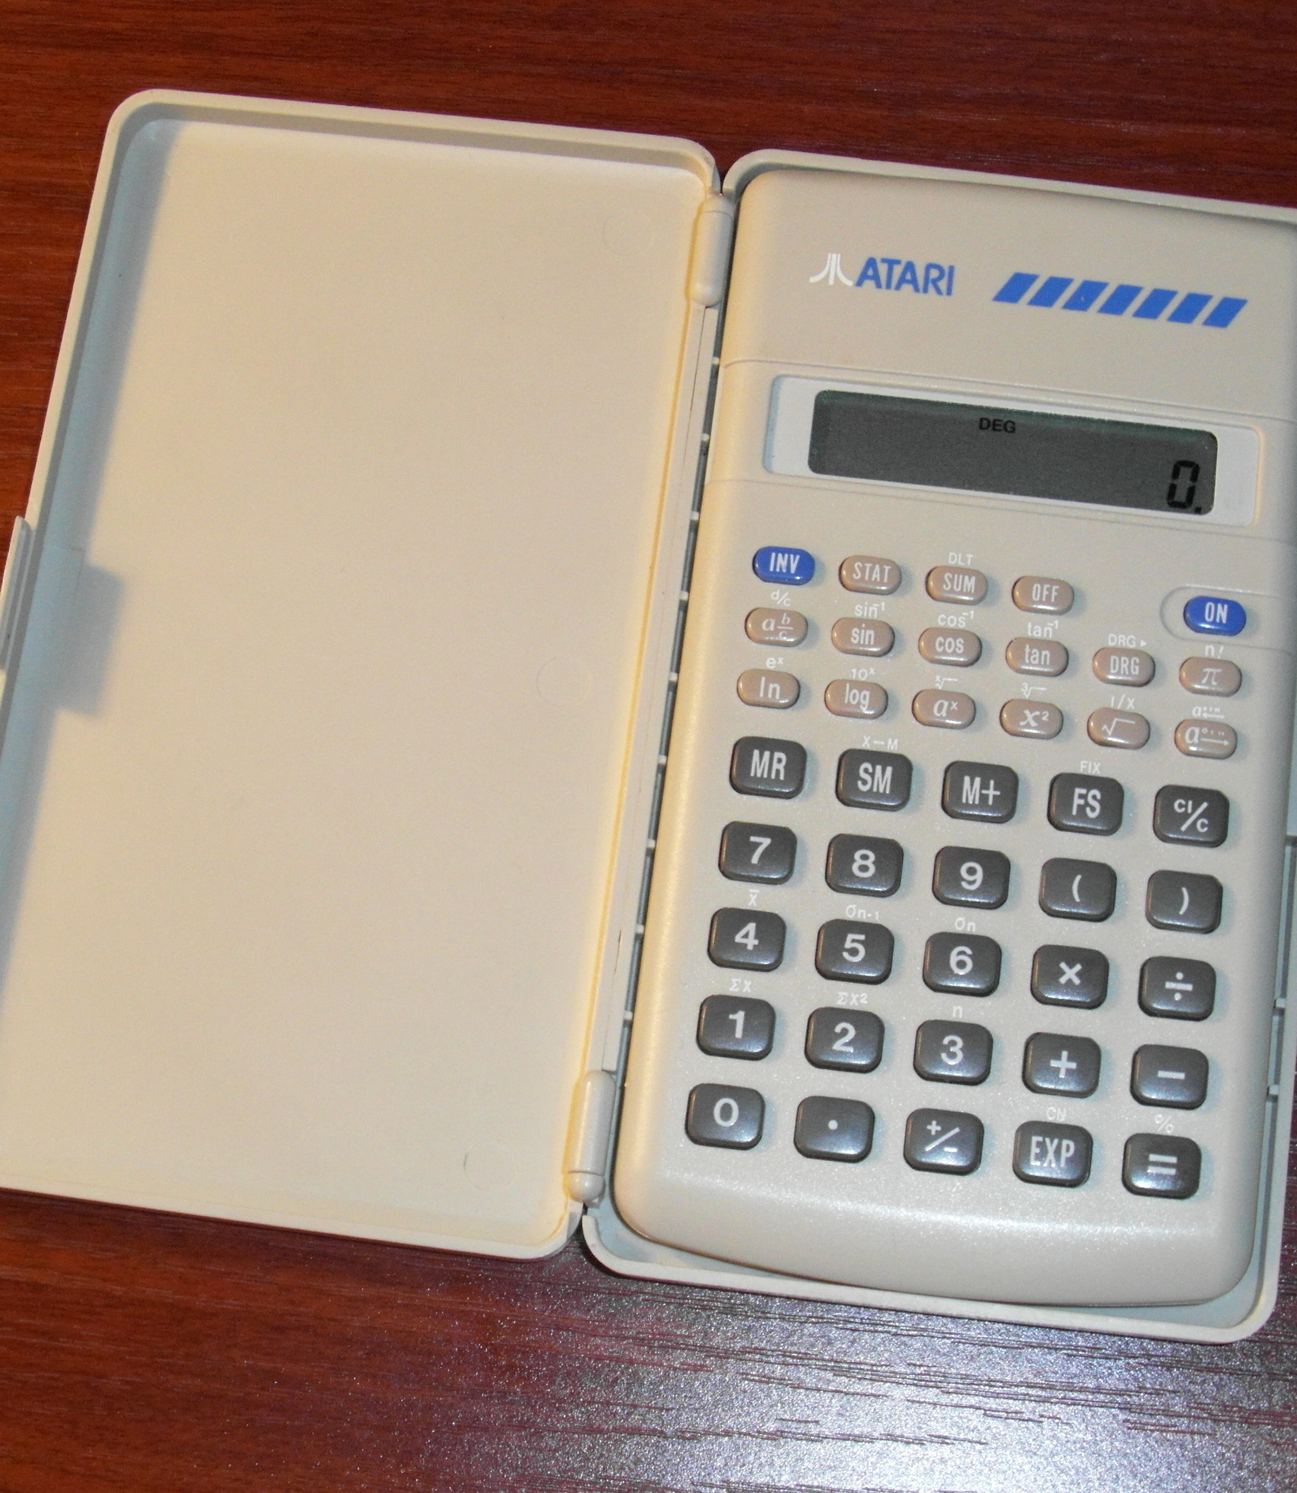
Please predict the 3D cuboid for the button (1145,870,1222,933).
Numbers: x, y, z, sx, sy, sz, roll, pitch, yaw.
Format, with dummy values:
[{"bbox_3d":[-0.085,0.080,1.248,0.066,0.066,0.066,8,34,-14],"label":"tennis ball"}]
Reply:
[{"bbox_3d":[0.063,0.018,0.418,0.009,0.003,0.007,7,74,3],"label":"button"}]

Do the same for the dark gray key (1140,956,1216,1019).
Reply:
[{"bbox_3d":[0.060,0.027,0.402,0.009,0.002,0.007,7,71,3],"label":"dark gray key"}]

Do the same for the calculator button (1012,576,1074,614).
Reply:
[{"bbox_3d":[0.046,-0.018,0.415,0.007,0.002,0.004,7,71,3],"label":"calculator button"}]

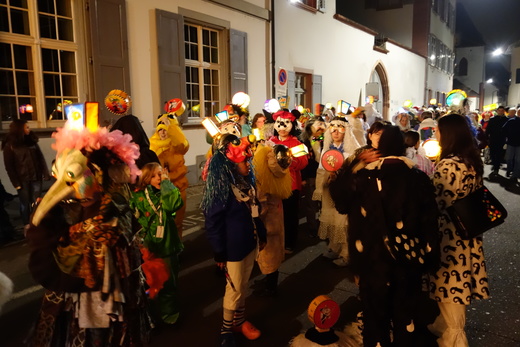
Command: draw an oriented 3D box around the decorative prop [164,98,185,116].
[{"bbox_3d":[-1.056,-0.830,5.250,0.225,0.100,0.225,5,54,36],"label":"decorative prop"}]

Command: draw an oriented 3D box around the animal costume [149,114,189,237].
[{"bbox_3d":[-1.213,0.069,5.418,0.480,1.650,0.420,3,9,23],"label":"animal costume"}]

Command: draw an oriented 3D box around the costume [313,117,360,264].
[{"bbox_3d":[0.853,0.185,4.619,0.500,1.590,0.400,1,8,12],"label":"costume"}]

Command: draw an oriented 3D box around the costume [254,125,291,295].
[{"bbox_3d":[0.130,0.418,3.948,0.400,1.409,0.460,0,8,9],"label":"costume"}]

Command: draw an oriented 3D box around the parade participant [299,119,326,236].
[{"bbox_3d":[0.732,0.029,5.701,0.480,1.600,0.380,-7,10,-37],"label":"parade participant"}]

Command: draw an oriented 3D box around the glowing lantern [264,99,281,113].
[{"bbox_3d":[0.185,-1.006,6.200,0.210,0.210,0.120,-5,9,-26],"label":"glowing lantern"}]

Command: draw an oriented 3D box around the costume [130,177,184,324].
[{"bbox_3d":[-0.832,0.552,3.325,0.420,1.270,0.340,-3,9,-17],"label":"costume"}]

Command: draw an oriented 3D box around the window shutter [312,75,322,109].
[{"bbox_3d":[2.052,-2.639,14.851,0.050,1.600,0.710,5,10,34],"label":"window shutter"}]

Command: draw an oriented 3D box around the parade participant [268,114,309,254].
[{"bbox_3d":[0.344,0.099,5.121,0.520,1.707,0.420,-1,8,0],"label":"parade participant"}]

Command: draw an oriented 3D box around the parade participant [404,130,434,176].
[{"bbox_3d":[1.575,0.281,4.401,0.450,1.440,0.300,1,8,12],"label":"parade participant"}]

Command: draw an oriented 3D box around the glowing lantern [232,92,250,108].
[{"bbox_3d":[-0.243,-0.958,5.500,0.210,0.200,0.140,4,9,30],"label":"glowing lantern"}]

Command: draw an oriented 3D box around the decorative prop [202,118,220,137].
[{"bbox_3d":[-0.362,-0.350,3.150,0.070,0.140,0.060,-39,6,14],"label":"decorative prop"}]

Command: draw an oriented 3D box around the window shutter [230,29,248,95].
[{"bbox_3d":[-0.516,-2.543,10.986,0.050,2.330,0.730,4,10,33],"label":"window shutter"}]

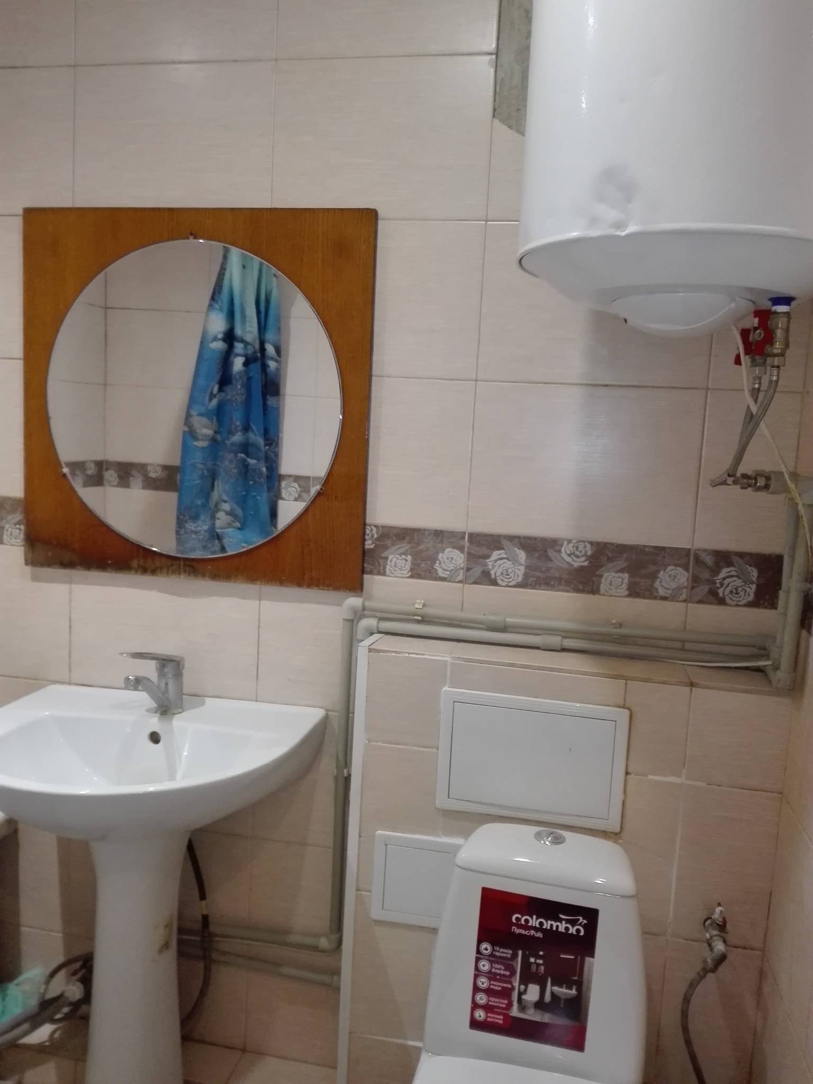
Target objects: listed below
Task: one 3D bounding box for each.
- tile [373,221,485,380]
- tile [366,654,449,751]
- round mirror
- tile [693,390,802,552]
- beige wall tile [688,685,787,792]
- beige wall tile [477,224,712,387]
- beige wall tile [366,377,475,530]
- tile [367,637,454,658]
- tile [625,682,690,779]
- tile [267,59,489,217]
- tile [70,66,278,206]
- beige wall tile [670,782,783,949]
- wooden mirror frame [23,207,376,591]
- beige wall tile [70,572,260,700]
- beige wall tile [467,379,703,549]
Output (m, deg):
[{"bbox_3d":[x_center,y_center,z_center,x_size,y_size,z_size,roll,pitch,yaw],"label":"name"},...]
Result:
[{"bbox_3d":[-0.061,-0.448,1.558,0.400,0.276,0.010,4,7,10],"label":"tile"},{"bbox_3d":[-0.002,0.274,1.465,0.136,0.157,0.010,4,7,10],"label":"tile"},{"bbox_3d":[-0.413,-0.267,1.615,0.601,0.597,0.005,4,7,10],"label":"round mirror"},{"bbox_3d":[0.593,-0.121,1.474,0.153,0.276,0.009,4,7,10],"label":"tile"},{"bbox_3d":[0.535,0.318,1.369,0.152,0.156,0.010,4,7,10],"label":"beige wall tile"},{"bbox_3d":[0.334,-0.419,1.490,0.399,0.276,0.009,4,7,10],"label":"beige wall tile"},{"bbox_3d":[-0.076,-0.171,1.592,0.399,0.276,0.009,4,7,10],"label":"beige wall tile"},{"bbox_3d":[0.017,0.196,1.539,0.140,0.009,0.141,4,7,10],"label":"tile"},{"bbox_3d":[0.416,0.313,1.411,0.099,0.158,0.009,4,7,10],"label":"tile"},{"bbox_3d":[-0.046,-0.725,1.526,0.399,0.276,0.009,4,7,10],"label":"tile"},{"bbox_3d":[-0.441,-0.754,1.596,0.399,0.276,0.009,4,7,10],"label":"tile"},{"bbox_3d":[0.524,0.533,1.396,0.151,0.275,0.010,4,7,10],"label":"beige wall tile"},{"bbox_3d":[-0.412,-0.275,1.627,0.699,0.696,0.020,4,7,10],"label":"wooden mirror frame"},{"bbox_3d":[-0.491,0.170,1.710,0.400,0.276,0.010,4,7,10],"label":"beige wall tile"},{"bbox_3d":[0.319,-0.142,1.523,0.399,0.276,0.009,4,7,10],"label":"beige wall tile"}]

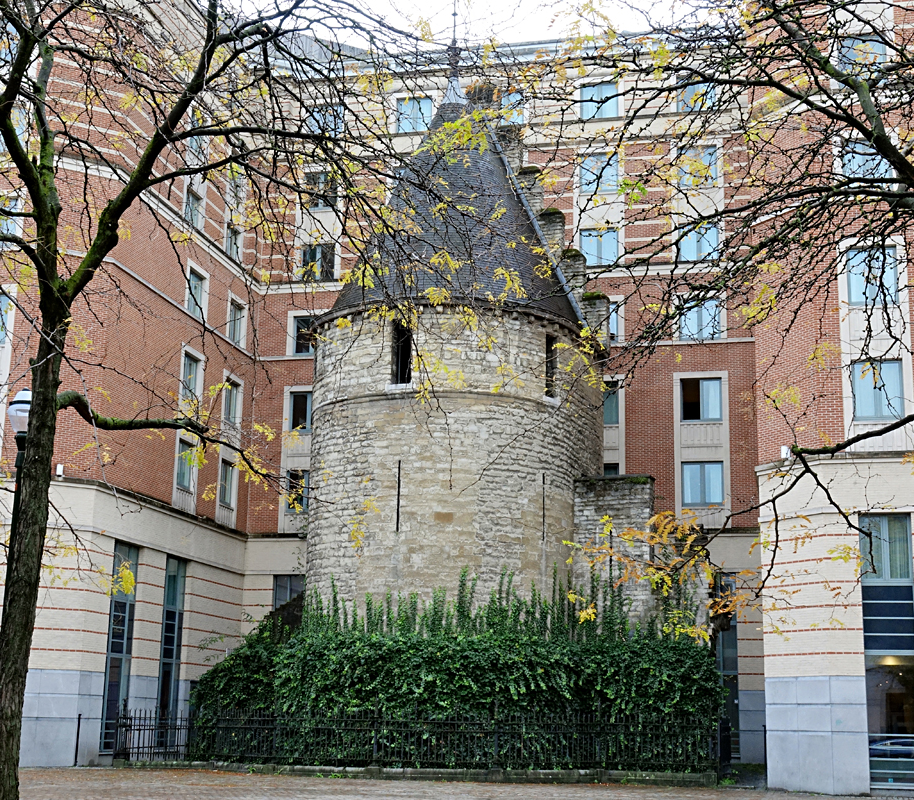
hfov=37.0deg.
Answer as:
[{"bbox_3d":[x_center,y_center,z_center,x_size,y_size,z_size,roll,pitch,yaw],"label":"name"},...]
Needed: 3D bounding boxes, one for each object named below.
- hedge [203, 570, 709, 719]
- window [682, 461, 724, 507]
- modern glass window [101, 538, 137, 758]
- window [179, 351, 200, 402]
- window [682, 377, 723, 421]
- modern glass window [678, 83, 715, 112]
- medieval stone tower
[{"bbox_3d":[-0.181,7.236,36.386,14.014,5.291,2.860,-2,-14,13],"label":"hedge"},{"bbox_3d":[8.364,2.862,46.471,1.405,1.567,0.150,-2,-14,13],"label":"window"},{"bbox_3d":[-9.994,7.271,40.407,0.150,6.020,1.687,-2,-14,13],"label":"modern glass window"},{"bbox_3d":[-8.969,-0.676,45.909,0.150,1.487,1.230,-2,-14,13],"label":"window"},{"bbox_3d":[8.434,-0.011,47.145,1.408,1.542,0.150,-2,-14,13],"label":"window"},{"bbox_3d":[8.715,-11.162,49.760,1.388,1.502,0.150,-2,-14,13],"label":"modern glass window"},{"bbox_3d":[0.052,-0.178,42.949,9.038,22.880,8.857,-3,-14,17],"label":"medieval stone tower"}]

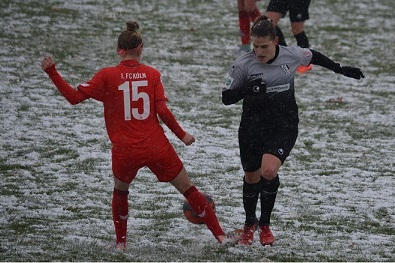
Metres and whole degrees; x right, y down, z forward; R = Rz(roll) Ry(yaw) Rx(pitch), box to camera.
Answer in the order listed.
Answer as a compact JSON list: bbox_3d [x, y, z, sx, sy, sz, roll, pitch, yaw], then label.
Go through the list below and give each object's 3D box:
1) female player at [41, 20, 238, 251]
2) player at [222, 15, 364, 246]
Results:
[{"bbox_3d":[-0.405,0.030,22.900,1.360,1.610,0.720,0,9,0],"label":"female player"},{"bbox_3d":[0.675,-0.005,23.100,0.980,1.630,0.600,2,9,10],"label":"player"}]

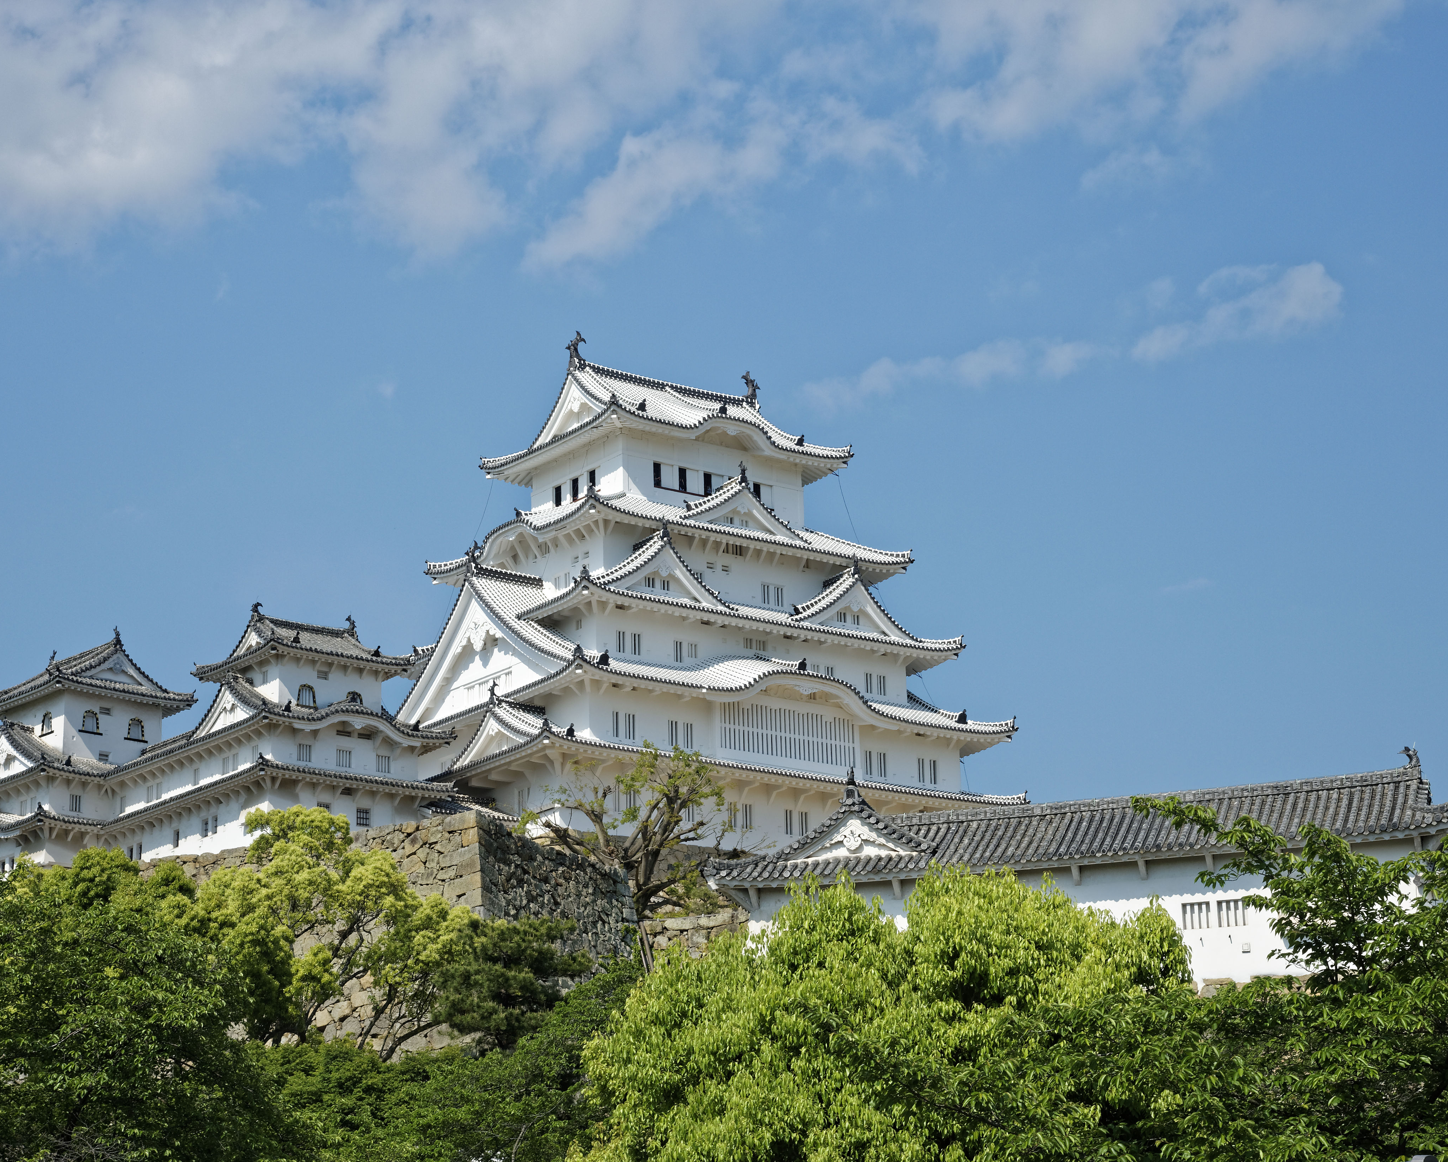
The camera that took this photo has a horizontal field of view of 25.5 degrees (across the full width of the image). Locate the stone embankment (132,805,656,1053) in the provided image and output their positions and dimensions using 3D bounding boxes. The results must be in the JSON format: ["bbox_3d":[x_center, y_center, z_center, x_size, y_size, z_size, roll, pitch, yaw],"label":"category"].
[{"bbox_3d":[-15.800,18.790,157.820,24.000,12.000,16.000,-10,-18,35],"label":"stone embankment"}]

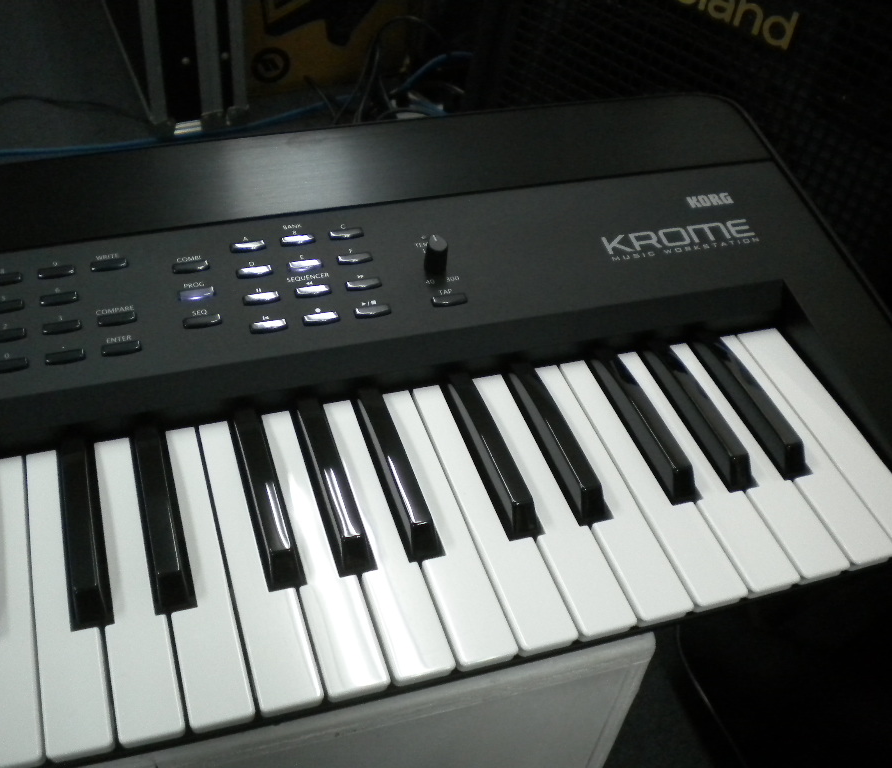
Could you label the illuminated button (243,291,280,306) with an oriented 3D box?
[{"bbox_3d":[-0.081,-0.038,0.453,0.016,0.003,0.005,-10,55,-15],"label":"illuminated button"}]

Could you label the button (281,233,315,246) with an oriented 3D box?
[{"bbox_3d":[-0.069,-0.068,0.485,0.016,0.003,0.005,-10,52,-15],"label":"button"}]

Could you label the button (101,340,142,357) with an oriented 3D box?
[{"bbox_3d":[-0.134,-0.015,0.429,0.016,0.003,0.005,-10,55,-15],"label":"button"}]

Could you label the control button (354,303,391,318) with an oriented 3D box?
[{"bbox_3d":[-0.032,-0.032,0.456,0.015,0.003,0.005,-10,51,-15],"label":"control button"}]

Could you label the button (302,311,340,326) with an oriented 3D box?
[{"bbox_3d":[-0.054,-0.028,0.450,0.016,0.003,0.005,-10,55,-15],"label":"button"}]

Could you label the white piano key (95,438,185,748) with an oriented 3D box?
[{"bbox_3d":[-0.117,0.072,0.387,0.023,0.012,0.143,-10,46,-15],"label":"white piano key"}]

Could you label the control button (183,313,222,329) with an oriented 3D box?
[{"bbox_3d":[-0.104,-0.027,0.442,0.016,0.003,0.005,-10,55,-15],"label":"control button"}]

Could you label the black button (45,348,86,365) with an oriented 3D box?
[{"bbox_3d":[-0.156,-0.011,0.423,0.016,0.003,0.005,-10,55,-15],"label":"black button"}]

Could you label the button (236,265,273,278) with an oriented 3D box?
[{"bbox_3d":[-0.086,-0.050,0.466,0.015,0.003,0.005,-10,51,-15],"label":"button"}]

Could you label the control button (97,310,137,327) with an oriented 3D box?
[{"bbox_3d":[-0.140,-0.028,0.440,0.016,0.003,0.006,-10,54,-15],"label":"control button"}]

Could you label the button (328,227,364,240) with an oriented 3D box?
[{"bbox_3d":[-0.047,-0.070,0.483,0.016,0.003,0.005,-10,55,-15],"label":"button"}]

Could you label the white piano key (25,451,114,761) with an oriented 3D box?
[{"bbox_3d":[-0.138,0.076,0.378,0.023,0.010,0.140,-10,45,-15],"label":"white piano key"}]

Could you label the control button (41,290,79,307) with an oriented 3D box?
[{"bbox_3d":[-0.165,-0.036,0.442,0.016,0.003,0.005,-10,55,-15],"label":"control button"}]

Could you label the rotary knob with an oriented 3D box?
[{"bbox_3d":[-0.004,-0.060,0.479,0.011,0.015,0.011,4,50,-4],"label":"rotary knob"}]

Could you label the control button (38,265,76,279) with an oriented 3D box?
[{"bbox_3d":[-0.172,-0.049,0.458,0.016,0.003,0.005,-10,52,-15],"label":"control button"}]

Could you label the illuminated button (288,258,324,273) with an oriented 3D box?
[{"bbox_3d":[-0.064,-0.053,0.471,0.015,0.003,0.005,-10,51,-15],"label":"illuminated button"}]

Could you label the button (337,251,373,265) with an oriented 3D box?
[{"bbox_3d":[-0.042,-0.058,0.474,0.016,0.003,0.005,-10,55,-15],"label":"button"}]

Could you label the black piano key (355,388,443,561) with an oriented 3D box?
[{"bbox_3d":[-0.020,0.032,0.417,0.011,0.013,0.087,-10,45,-15],"label":"black piano key"}]

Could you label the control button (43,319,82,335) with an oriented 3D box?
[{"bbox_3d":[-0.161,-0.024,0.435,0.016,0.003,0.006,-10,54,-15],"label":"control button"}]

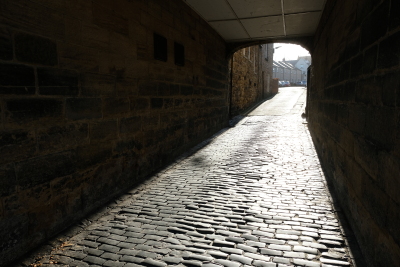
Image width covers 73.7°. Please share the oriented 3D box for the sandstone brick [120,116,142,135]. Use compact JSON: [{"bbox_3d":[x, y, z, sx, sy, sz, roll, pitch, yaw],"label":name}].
[{"bbox_3d":[-1.190,-0.120,4.280,0.200,0.274,0.618,2,8,19],"label":"sandstone brick"}]

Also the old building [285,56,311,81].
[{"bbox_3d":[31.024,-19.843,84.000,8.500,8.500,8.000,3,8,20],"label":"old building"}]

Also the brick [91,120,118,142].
[{"bbox_3d":[-1.429,-0.064,3.742,0.250,0.264,0.618,2,8,18],"label":"brick"}]

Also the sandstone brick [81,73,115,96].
[{"bbox_3d":[-1.419,-0.640,3.538,0.200,0.278,0.665,2,8,19],"label":"sandstone brick"}]

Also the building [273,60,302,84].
[{"bbox_3d":[29.600,-21.700,97.500,8.500,7.500,38.000,5,9,34],"label":"building"}]

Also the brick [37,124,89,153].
[{"bbox_3d":[-1.612,0.040,3.051,0.200,0.274,0.714,2,8,19],"label":"brick"}]

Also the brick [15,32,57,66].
[{"bbox_3d":[-1.702,-0.824,2.675,0.200,0.279,0.474,2,8,19],"label":"brick"}]

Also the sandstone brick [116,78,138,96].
[{"bbox_3d":[-1.210,-0.719,4.145,0.200,0.271,0.559,2,8,19],"label":"sandstone brick"}]

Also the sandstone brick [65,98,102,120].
[{"bbox_3d":[-1.544,-0.319,3.358,0.250,0.270,0.630,2,8,18],"label":"sandstone brick"}]

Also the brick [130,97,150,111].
[{"bbox_3d":[-1.133,-0.509,4.588,0.250,0.228,0.648,2,8,18],"label":"brick"}]

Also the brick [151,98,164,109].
[{"bbox_3d":[-0.942,-0.593,5.157,0.250,0.210,0.492,2,8,18],"label":"brick"}]

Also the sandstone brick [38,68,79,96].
[{"bbox_3d":[-1.659,-0.571,2.977,0.250,0.282,0.552,2,8,18],"label":"sandstone brick"}]

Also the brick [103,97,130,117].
[{"bbox_3d":[-1.344,-0.410,3.958,0.250,0.258,0.648,2,8,18],"label":"brick"}]

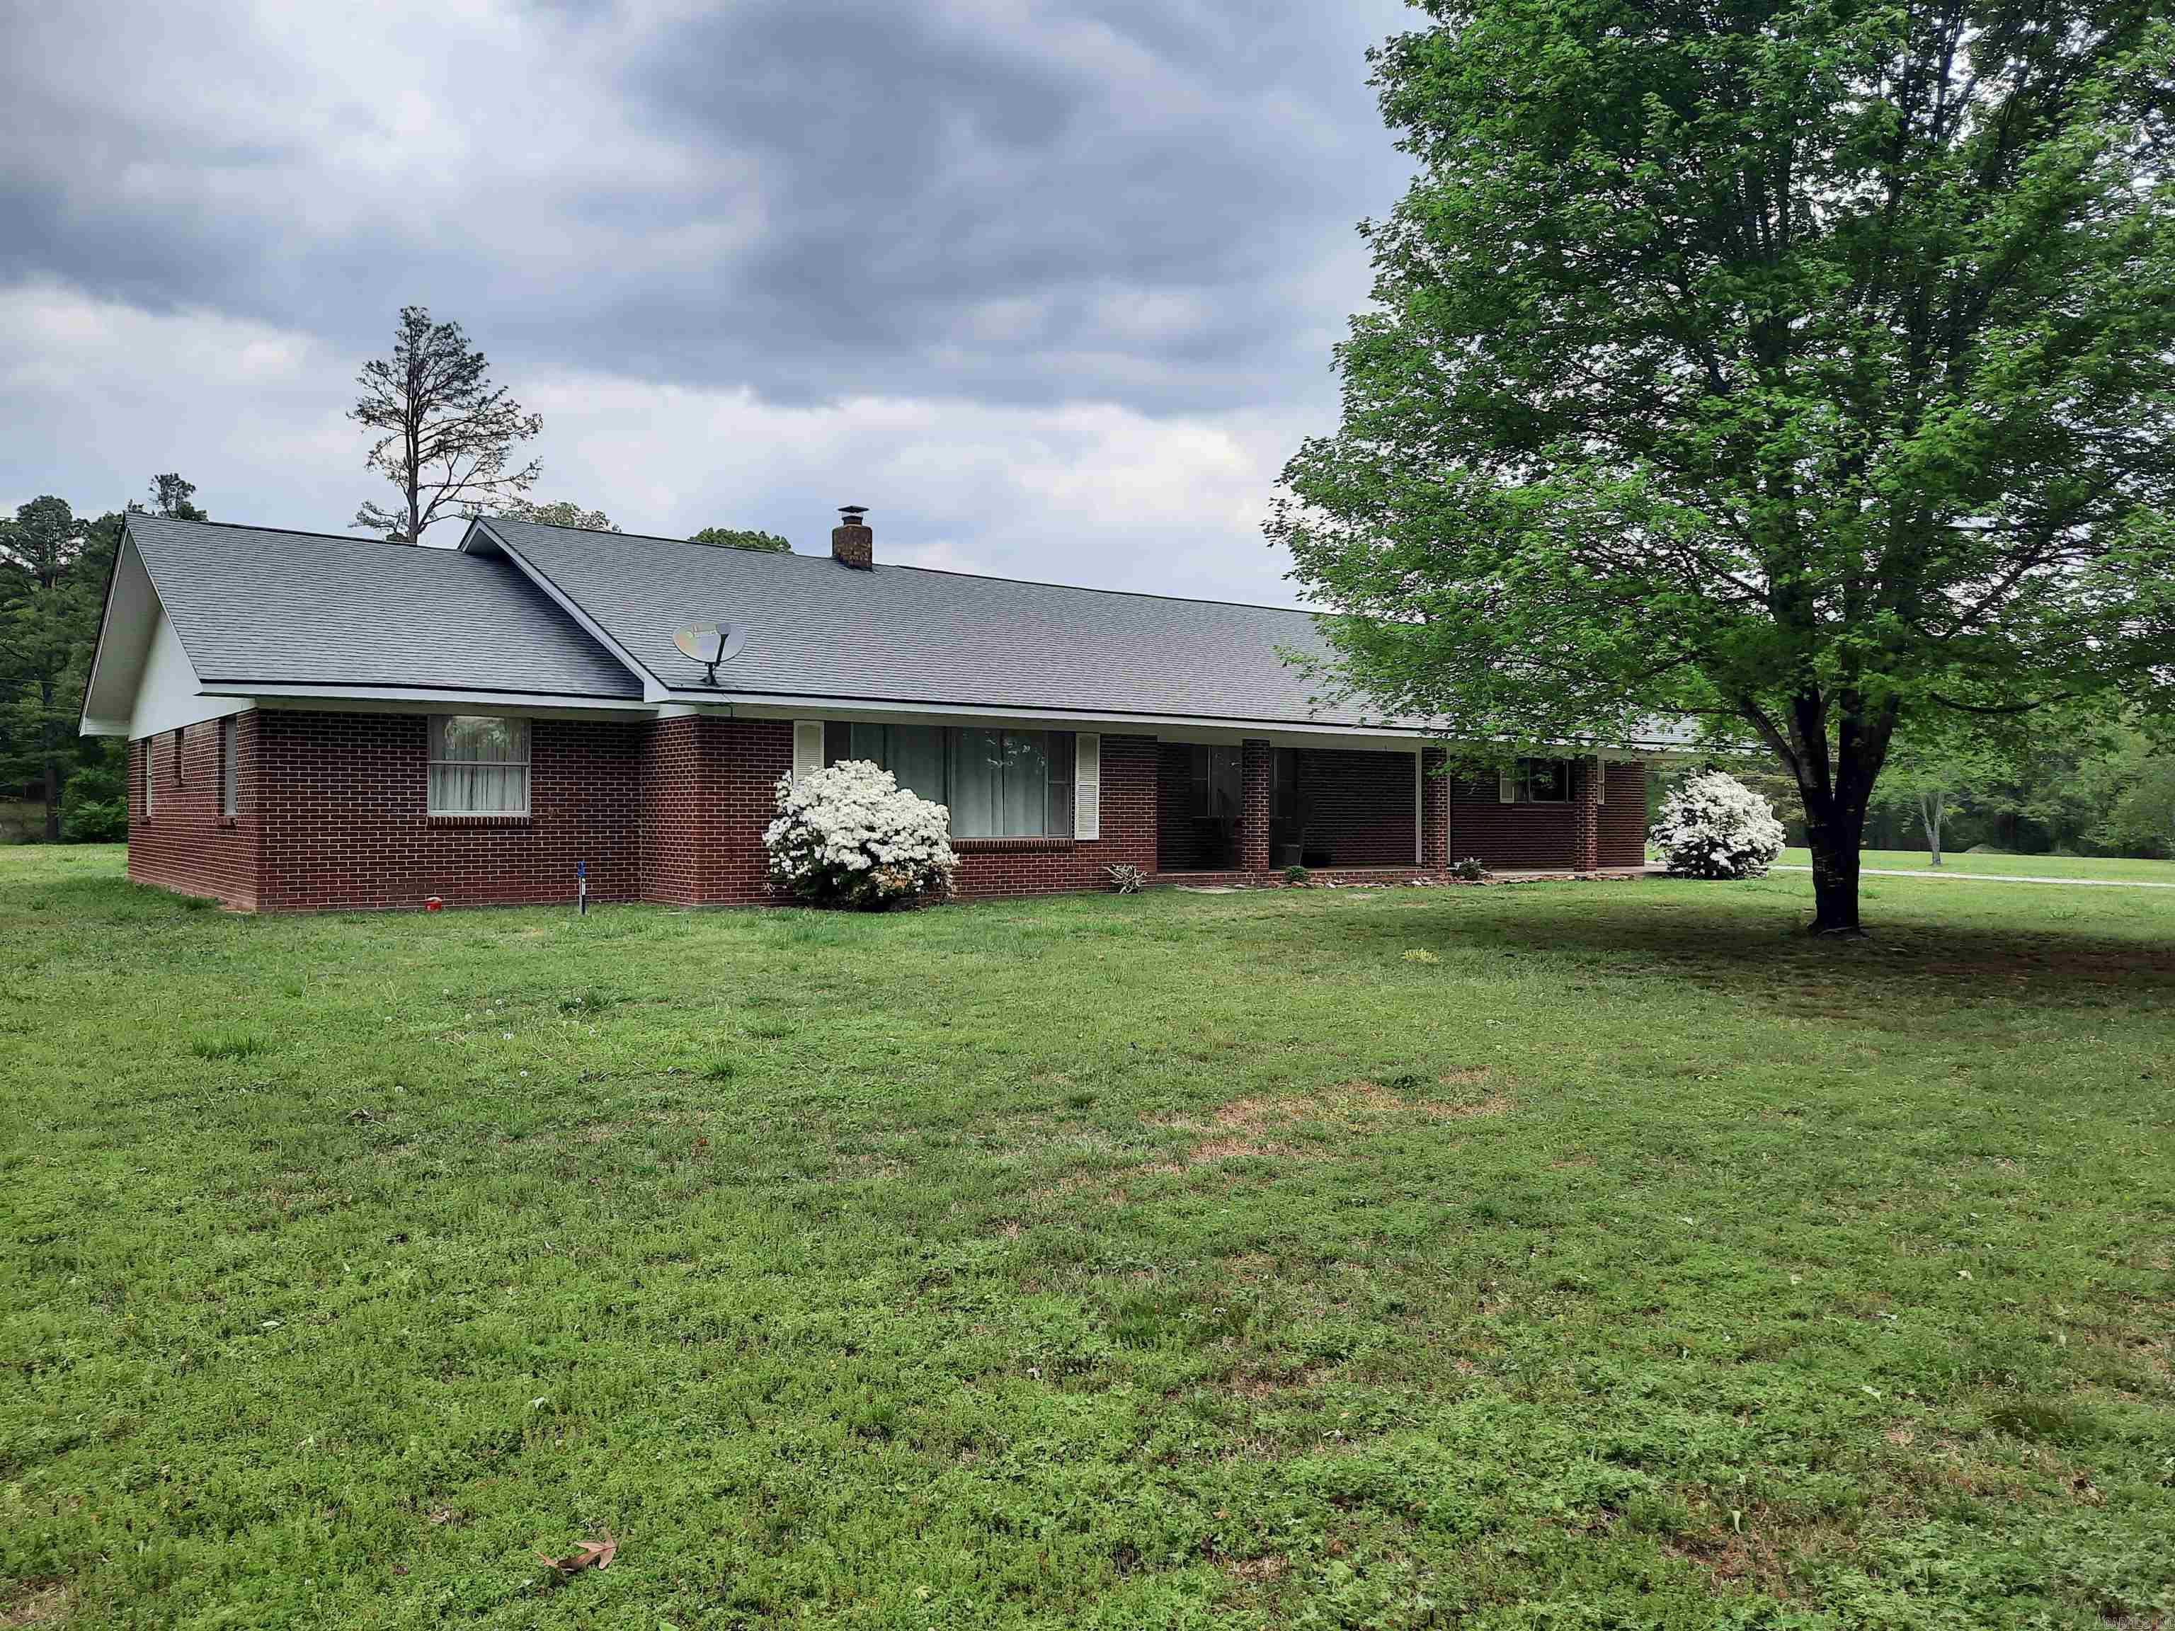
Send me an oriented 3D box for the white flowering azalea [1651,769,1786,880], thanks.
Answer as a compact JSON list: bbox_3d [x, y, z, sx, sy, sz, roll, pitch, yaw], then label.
[{"bbox_3d":[12.250,0.160,30.500,2.470,2.060,2.350,0,0,22],"label":"white flowering azalea"}]

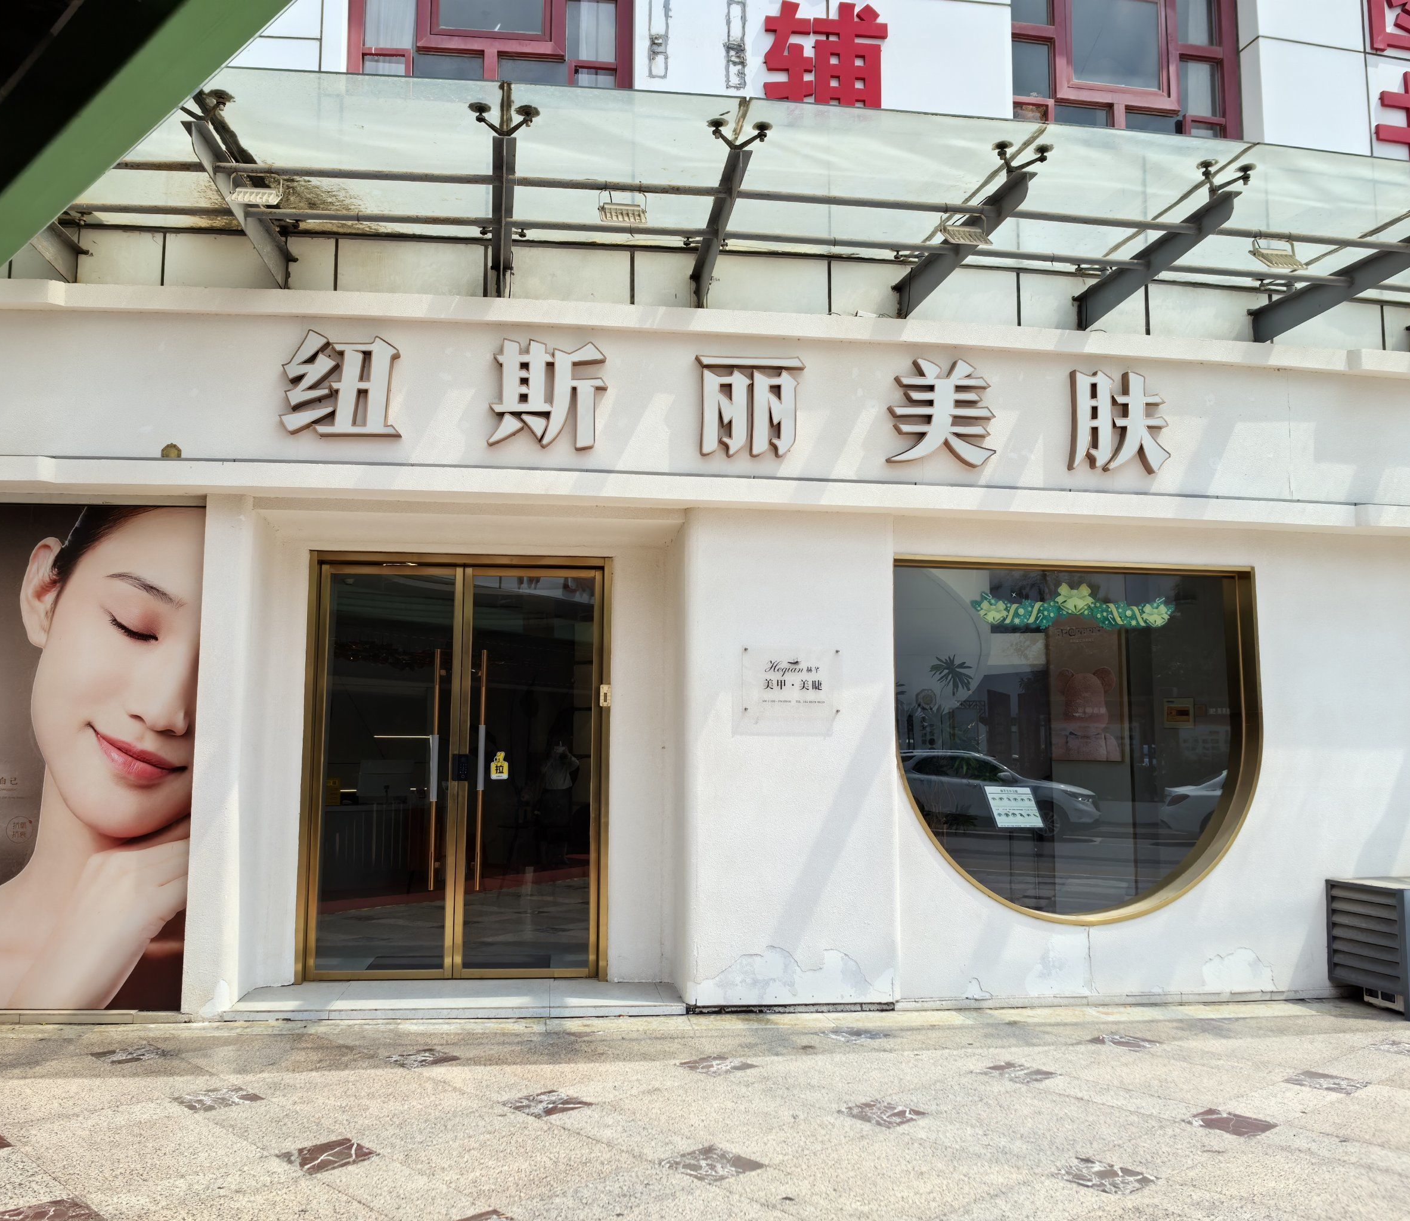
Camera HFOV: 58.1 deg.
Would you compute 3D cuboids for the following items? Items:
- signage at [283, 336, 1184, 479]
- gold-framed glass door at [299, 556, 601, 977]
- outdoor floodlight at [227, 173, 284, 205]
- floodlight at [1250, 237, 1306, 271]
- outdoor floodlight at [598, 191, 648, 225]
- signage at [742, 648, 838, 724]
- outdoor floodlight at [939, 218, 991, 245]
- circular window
[{"bbox_3d":[0.233,-1.199,7.436,5.232,0.665,0.100,1,-6,-7],"label":"signage"},{"bbox_3d":[-1.554,0.967,7.896,1.857,2.619,0.100,1,-6,-6],"label":"gold-framed glass door"},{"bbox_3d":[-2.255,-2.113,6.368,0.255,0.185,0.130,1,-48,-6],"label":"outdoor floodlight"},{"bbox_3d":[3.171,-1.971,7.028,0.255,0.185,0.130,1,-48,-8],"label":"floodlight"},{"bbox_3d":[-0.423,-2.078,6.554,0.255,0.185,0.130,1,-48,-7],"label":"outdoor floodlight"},{"bbox_3d":[0.510,0.417,7.494,0.593,0.397,0.030,1,-6,-7],"label":"signage"},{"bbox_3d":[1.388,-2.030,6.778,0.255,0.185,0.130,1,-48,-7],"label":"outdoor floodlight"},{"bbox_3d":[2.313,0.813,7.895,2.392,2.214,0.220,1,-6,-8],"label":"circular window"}]

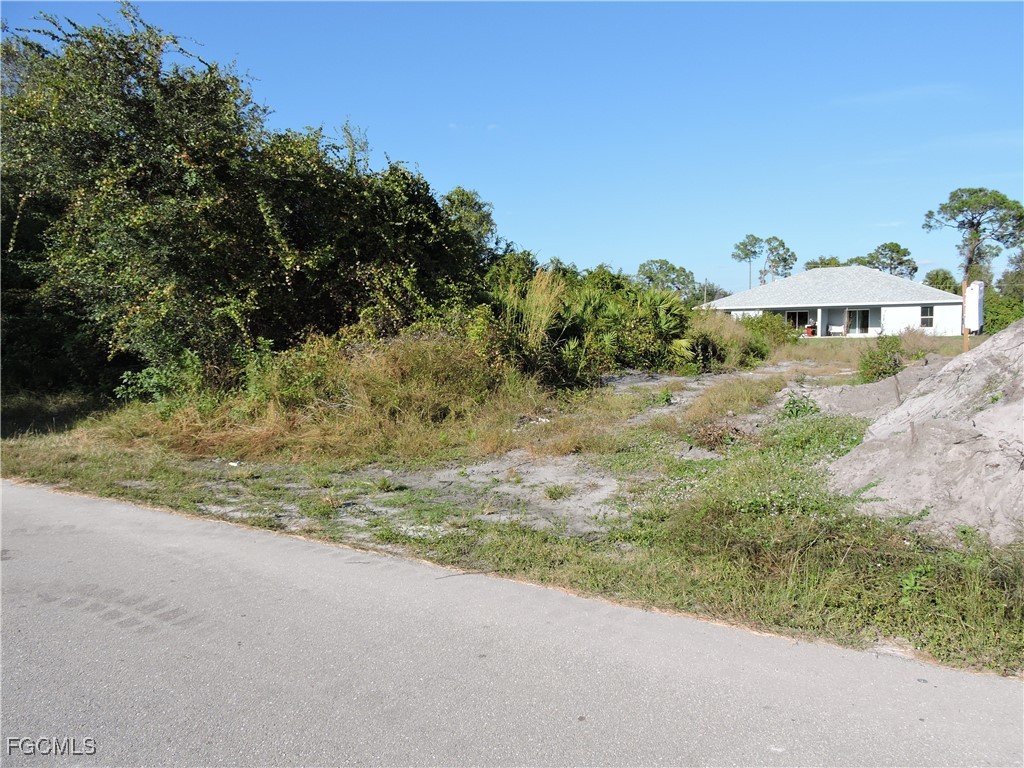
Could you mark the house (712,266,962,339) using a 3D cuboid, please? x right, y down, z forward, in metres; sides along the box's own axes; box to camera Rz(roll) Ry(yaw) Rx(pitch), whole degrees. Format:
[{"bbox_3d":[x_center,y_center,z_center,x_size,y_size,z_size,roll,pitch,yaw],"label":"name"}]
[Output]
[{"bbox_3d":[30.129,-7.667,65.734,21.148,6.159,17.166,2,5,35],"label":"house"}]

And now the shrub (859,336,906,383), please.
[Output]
[{"bbox_3d":[9.159,-0.632,17.600,1.083,1.159,1.000,2,5,27],"label":"shrub"}]

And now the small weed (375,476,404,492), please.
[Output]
[{"bbox_3d":[-1.242,1.019,7.200,0.289,0.125,0.250,-1,4,-10],"label":"small weed"}]

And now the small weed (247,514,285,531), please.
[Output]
[{"bbox_3d":[-2.048,1.151,5.900,0.300,0.100,0.270,-2,5,-20],"label":"small weed"}]

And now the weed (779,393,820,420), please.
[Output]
[{"bbox_3d":[4.859,0.380,12.000,0.674,0.427,0.600,1,5,22],"label":"weed"}]

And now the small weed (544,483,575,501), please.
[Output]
[{"bbox_3d":[0.458,1.037,6.850,0.275,0.134,0.250,0,4,4],"label":"small weed"}]

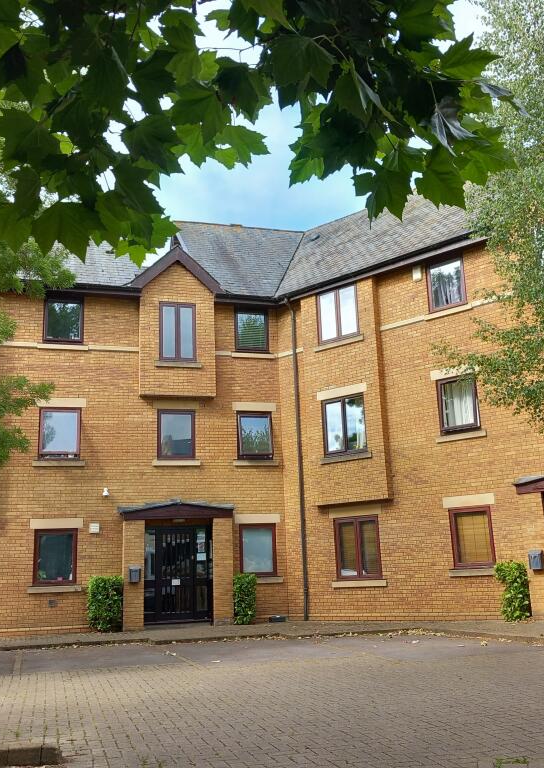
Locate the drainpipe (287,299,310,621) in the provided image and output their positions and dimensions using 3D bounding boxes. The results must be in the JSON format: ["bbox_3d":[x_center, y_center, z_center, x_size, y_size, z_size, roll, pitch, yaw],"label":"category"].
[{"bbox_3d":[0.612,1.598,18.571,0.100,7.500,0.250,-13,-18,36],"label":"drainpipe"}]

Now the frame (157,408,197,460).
[{"bbox_3d":[-2.218,1.186,18.618,0.881,1.194,0.120,2,-15,-14],"label":"frame"}]

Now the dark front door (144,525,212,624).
[{"bbox_3d":[-2.140,4.250,17.823,1.500,2.090,0.120,2,-15,-14],"label":"dark front door"}]

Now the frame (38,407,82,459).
[{"bbox_3d":[-4.752,1.121,17.930,0.900,1.169,0.130,2,-15,-15],"label":"frame"}]

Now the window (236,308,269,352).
[{"bbox_3d":[-0.491,-1.316,19.733,0.830,1.168,0.120,2,-15,-14],"label":"window"}]

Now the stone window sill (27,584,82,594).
[{"bbox_3d":[-4.671,4.420,17.178,1.112,0.138,0.180,2,-14,-17],"label":"stone window sill"}]

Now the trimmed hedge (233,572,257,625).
[{"bbox_3d":[-0.671,4.831,18.003,0.570,1.100,0.460,2,-14,-17],"label":"trimmed hedge"}]

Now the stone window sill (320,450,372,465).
[{"bbox_3d":[1.683,1.649,17.641,1.316,0.144,0.150,-13,-18,36],"label":"stone window sill"}]

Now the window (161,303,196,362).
[{"bbox_3d":[-2.226,-1.222,18.990,0.871,1.458,0.120,2,-15,-14],"label":"window"}]

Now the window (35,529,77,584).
[{"bbox_3d":[-4.696,3.759,17.363,0.914,1.193,0.110,2,-14,-17],"label":"window"}]

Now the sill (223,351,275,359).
[{"bbox_3d":[-0.485,-0.676,19.707,1.190,0.138,0.180,2,-14,-17],"label":"sill"}]

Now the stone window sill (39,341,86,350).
[{"bbox_3d":[-4.812,-0.833,18.409,1.130,0.135,0.180,2,-14,-17],"label":"stone window sill"}]

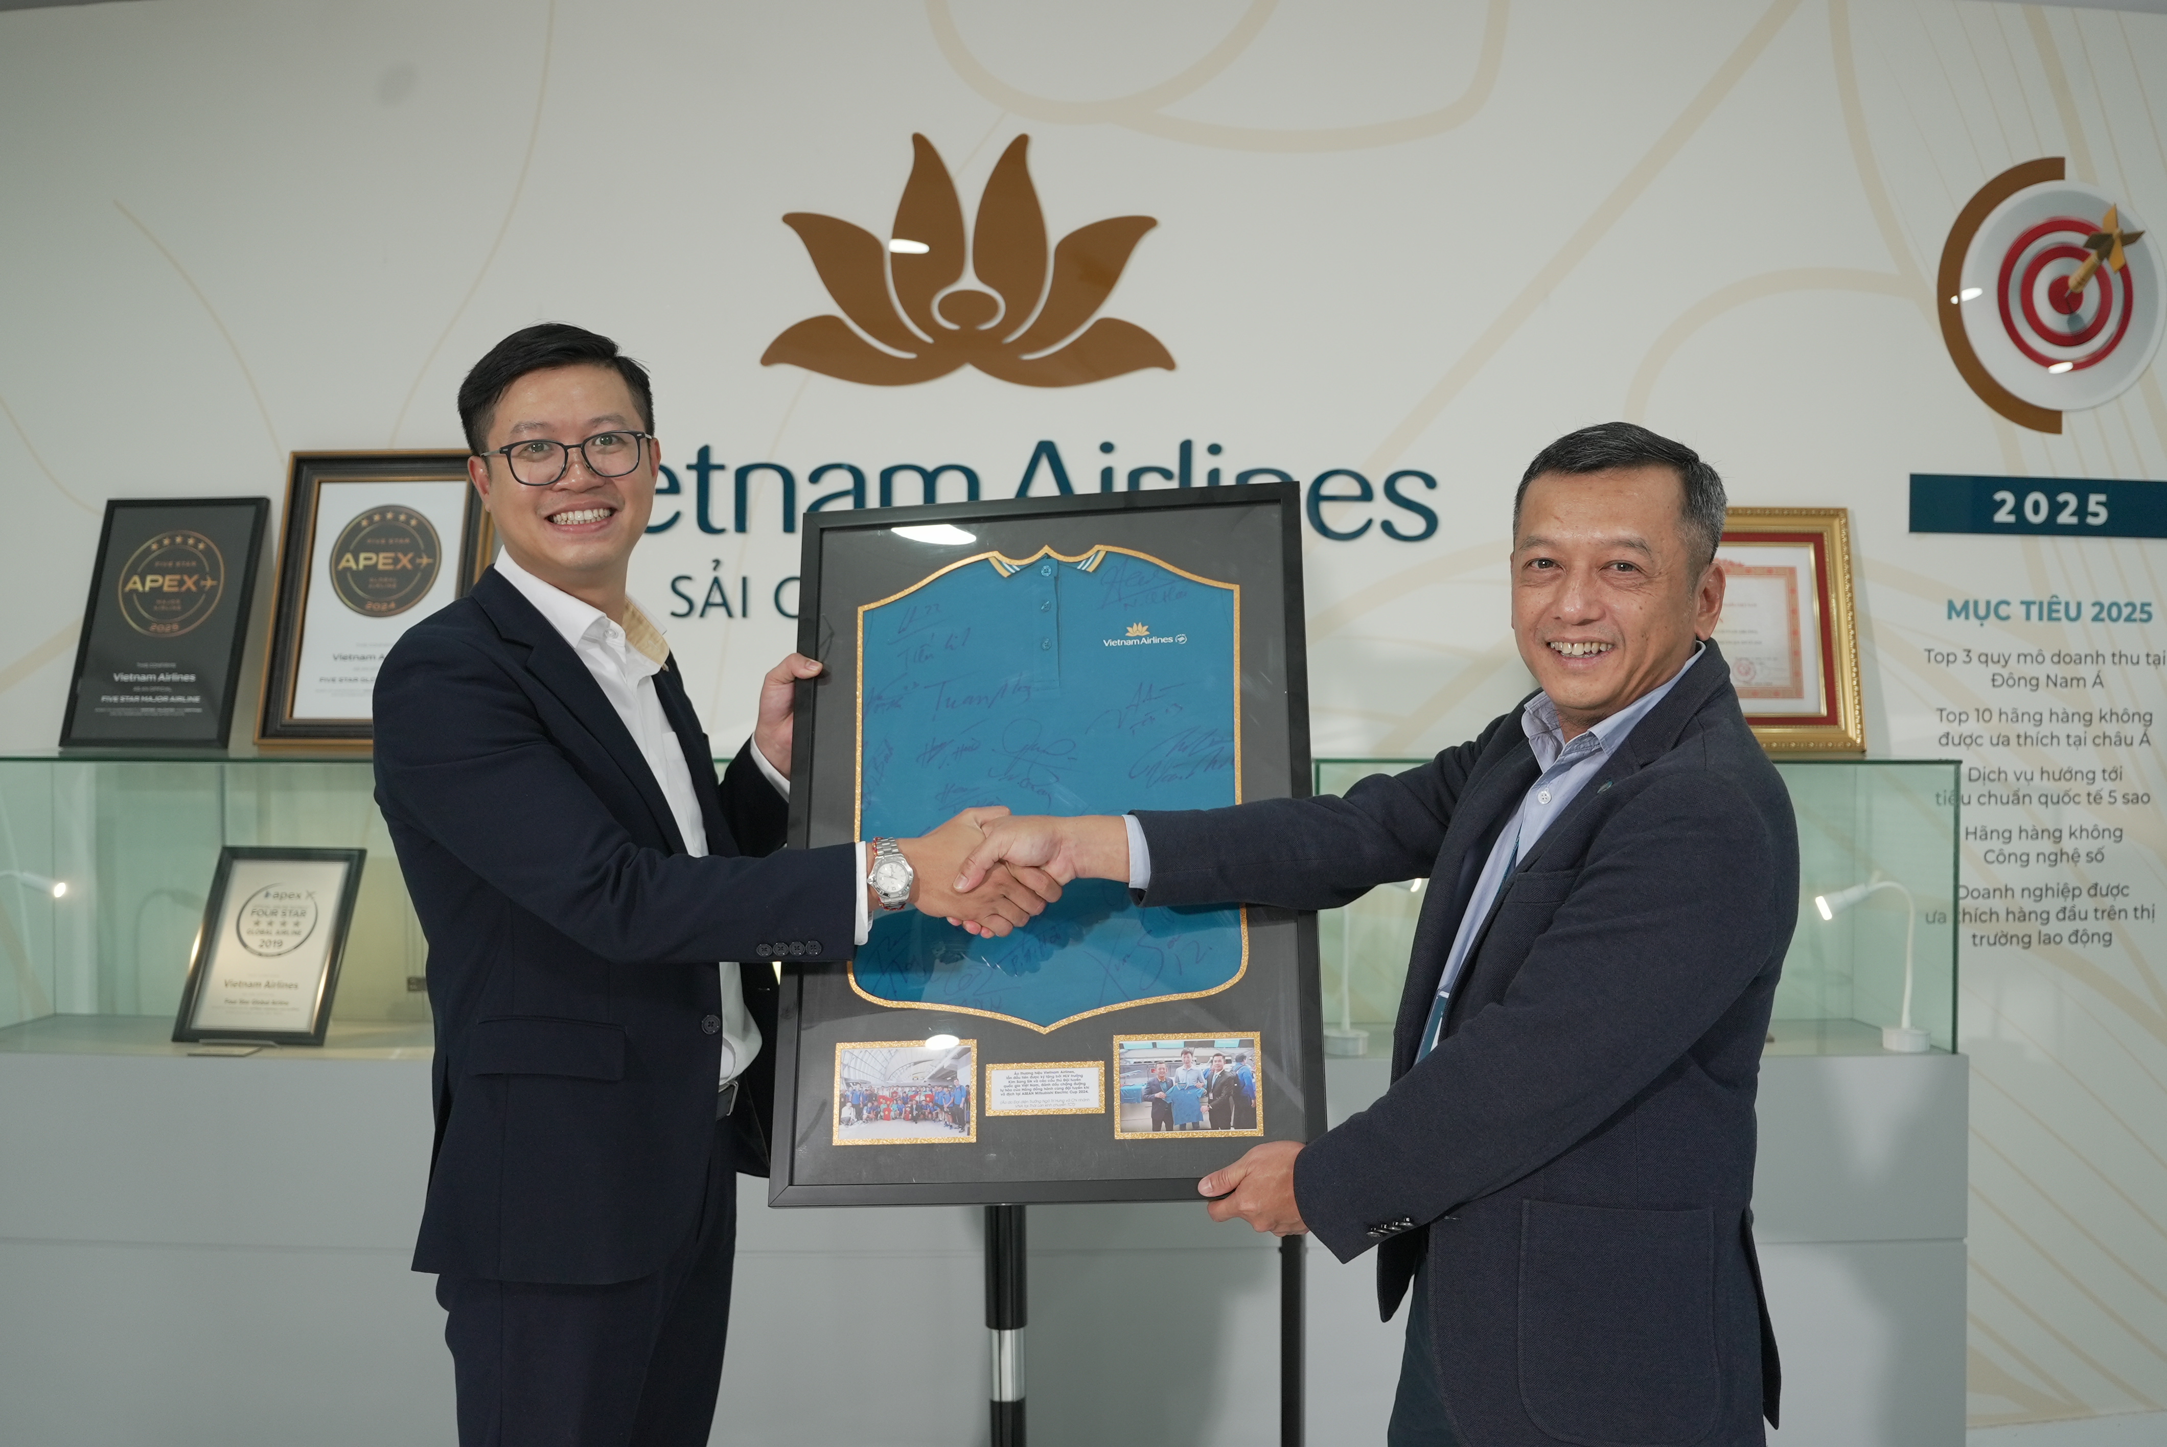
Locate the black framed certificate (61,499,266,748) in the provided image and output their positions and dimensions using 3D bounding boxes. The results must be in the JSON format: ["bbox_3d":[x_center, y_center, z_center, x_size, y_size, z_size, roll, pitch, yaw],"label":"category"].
[{"bbox_3d":[-1.545,-0.170,3.150,0.293,0.450,0.025,0,-18,0],"label":"black framed certificate"}]

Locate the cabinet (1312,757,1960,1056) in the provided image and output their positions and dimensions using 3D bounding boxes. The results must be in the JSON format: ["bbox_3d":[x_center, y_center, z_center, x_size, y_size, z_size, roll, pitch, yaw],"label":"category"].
[{"bbox_3d":[0.855,0.283,3.070,1.000,0.460,0.390,0,0,0],"label":"cabinet"}]

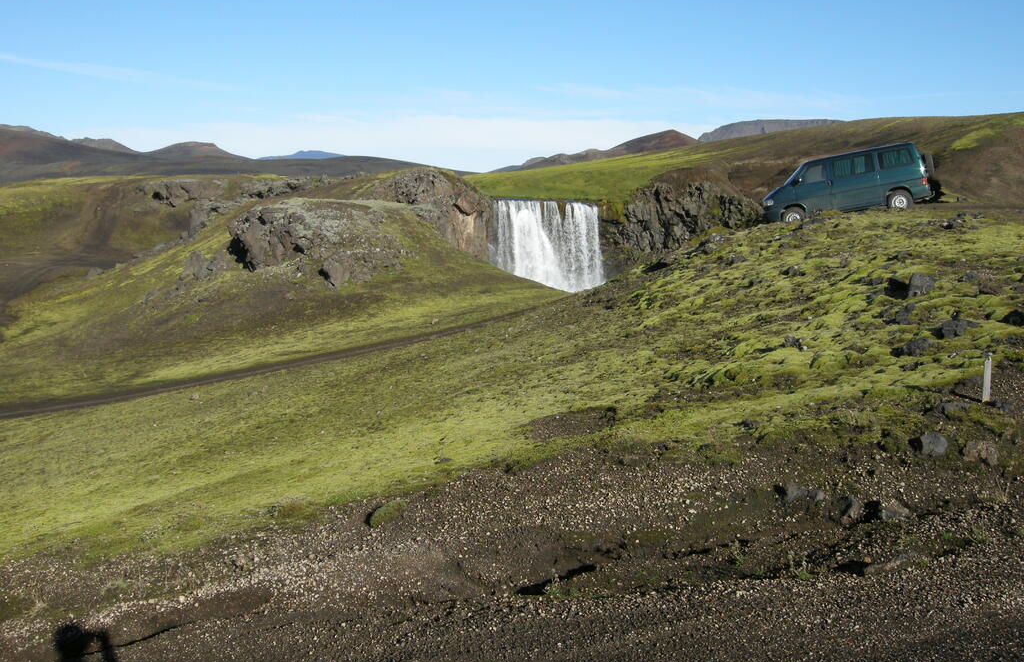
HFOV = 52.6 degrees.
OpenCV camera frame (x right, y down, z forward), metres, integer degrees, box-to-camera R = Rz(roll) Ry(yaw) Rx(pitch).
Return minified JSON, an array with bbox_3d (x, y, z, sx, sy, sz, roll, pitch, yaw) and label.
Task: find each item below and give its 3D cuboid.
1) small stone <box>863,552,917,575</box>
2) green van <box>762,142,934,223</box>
[{"bbox_3d":[1.606,0.988,4.400,0.210,0.070,0.120,-3,8,-22],"label":"small stone"},{"bbox_3d":[9.780,-4.170,30.250,4.880,1.940,1.860,-7,4,21],"label":"green van"}]

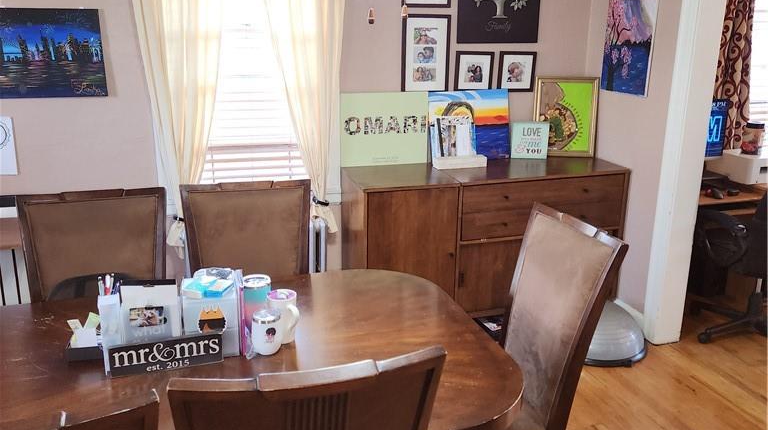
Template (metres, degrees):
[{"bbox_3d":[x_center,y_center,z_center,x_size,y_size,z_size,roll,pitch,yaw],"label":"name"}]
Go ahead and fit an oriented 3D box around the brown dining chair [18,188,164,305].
[{"bbox_3d":[-0.998,0.515,2.396,0.510,1.080,0.630,-4,17,-16],"label":"brown dining chair"}]

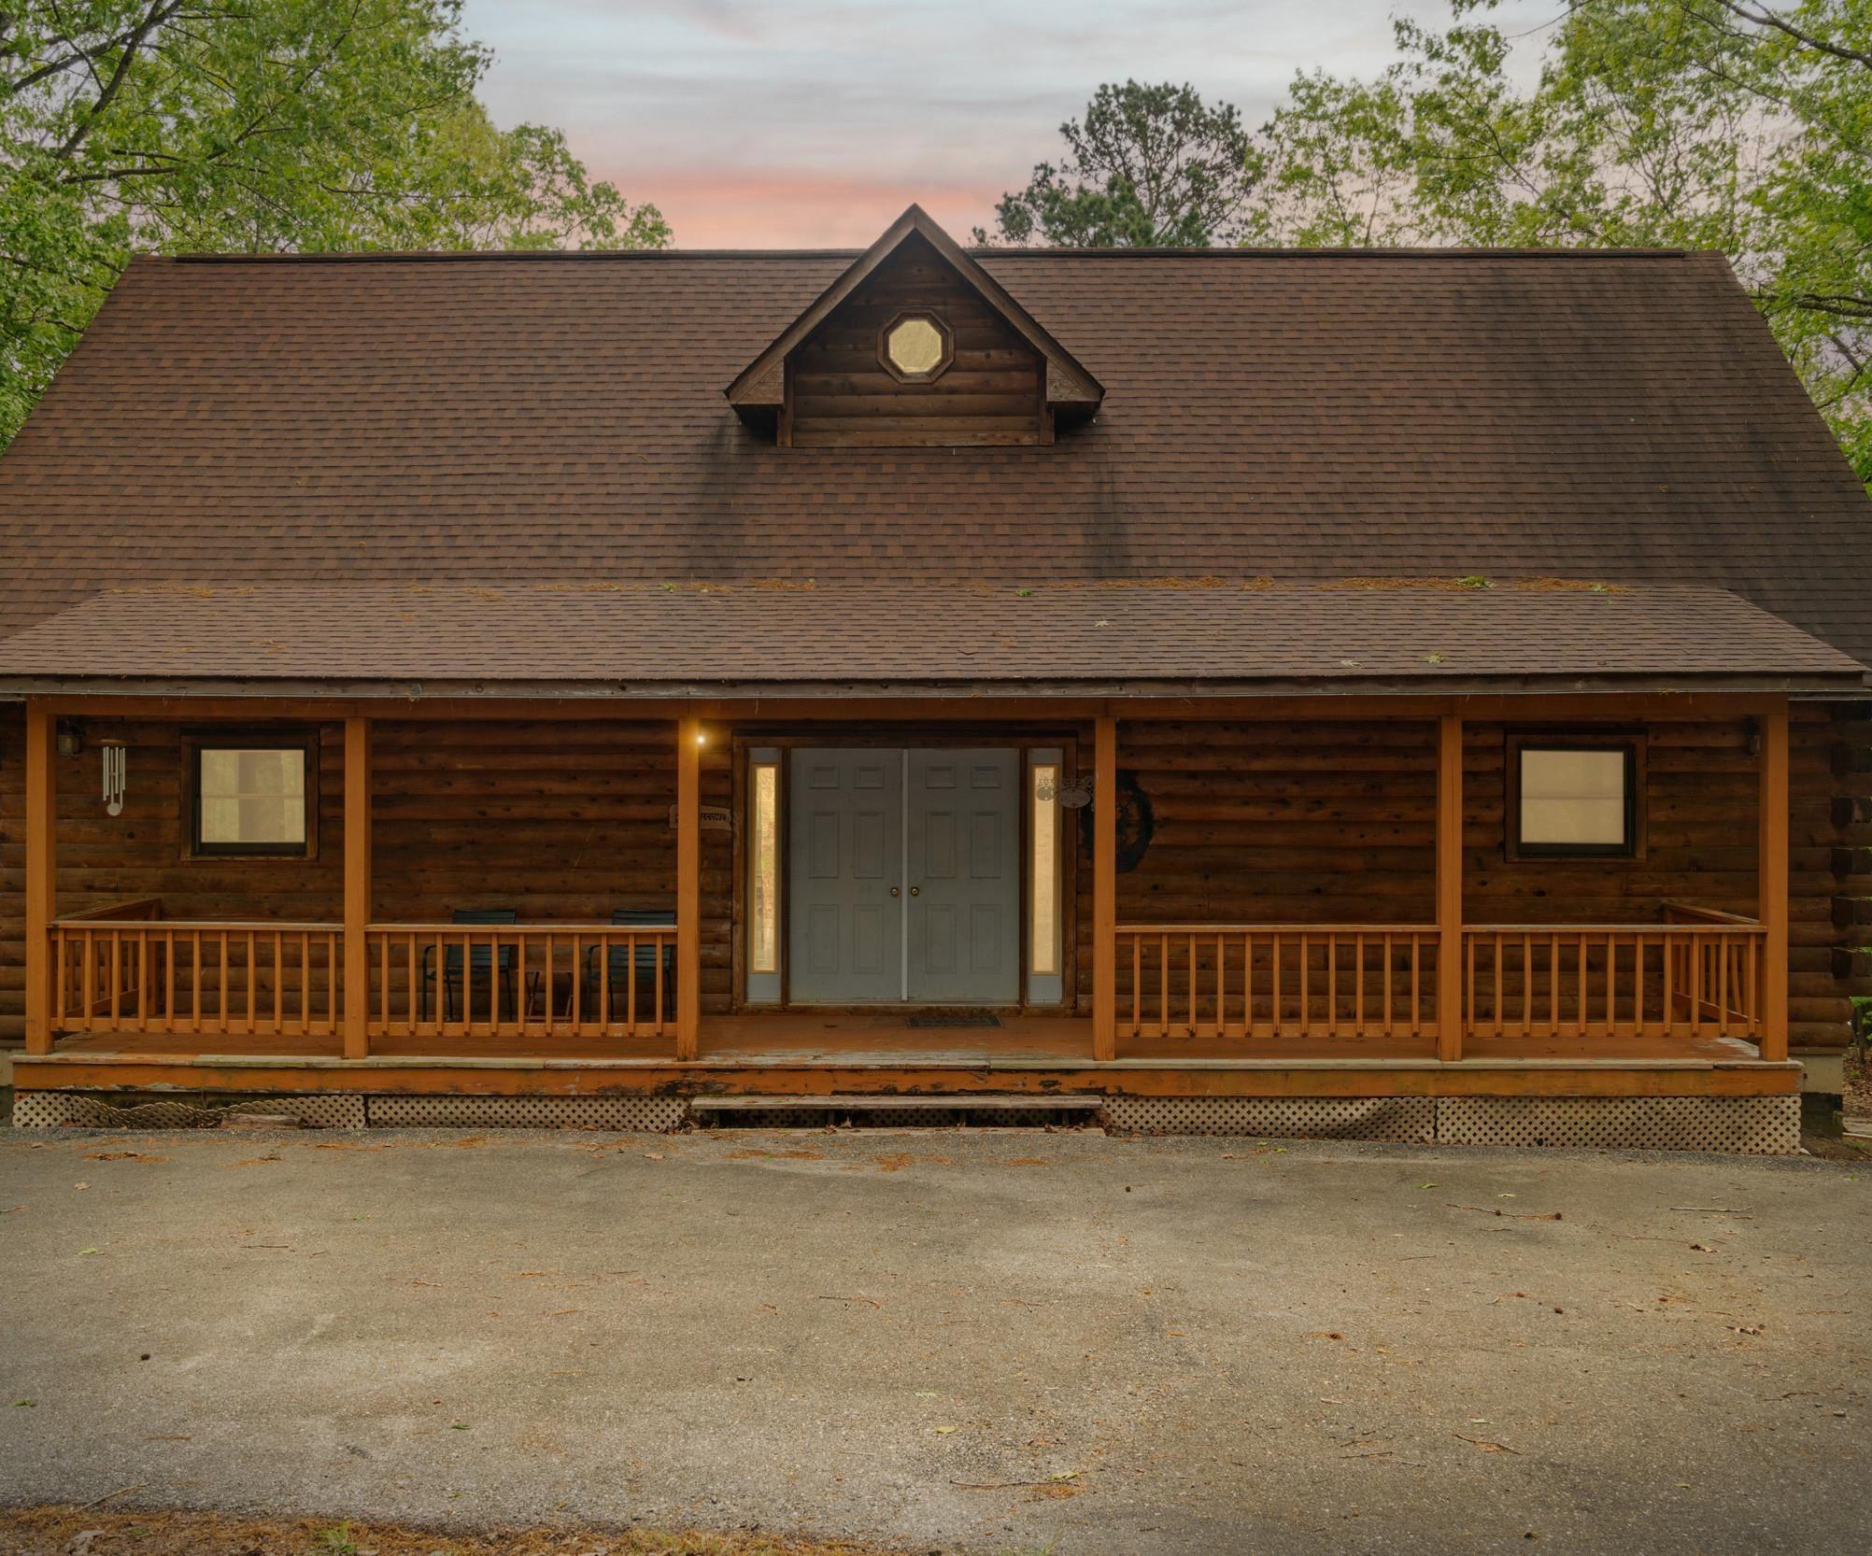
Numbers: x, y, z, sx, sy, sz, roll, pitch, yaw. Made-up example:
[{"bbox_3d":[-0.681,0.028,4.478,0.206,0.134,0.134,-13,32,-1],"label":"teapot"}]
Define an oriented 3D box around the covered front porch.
[{"bbox_3d":[-0.230,0.800,12.800,12.150,2.780,2.050,0,0,0],"label":"covered front porch"}]

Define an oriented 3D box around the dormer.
[{"bbox_3d":[-0.190,-3.980,16.350,3.280,2.050,2.250,0,0,0],"label":"dormer"}]

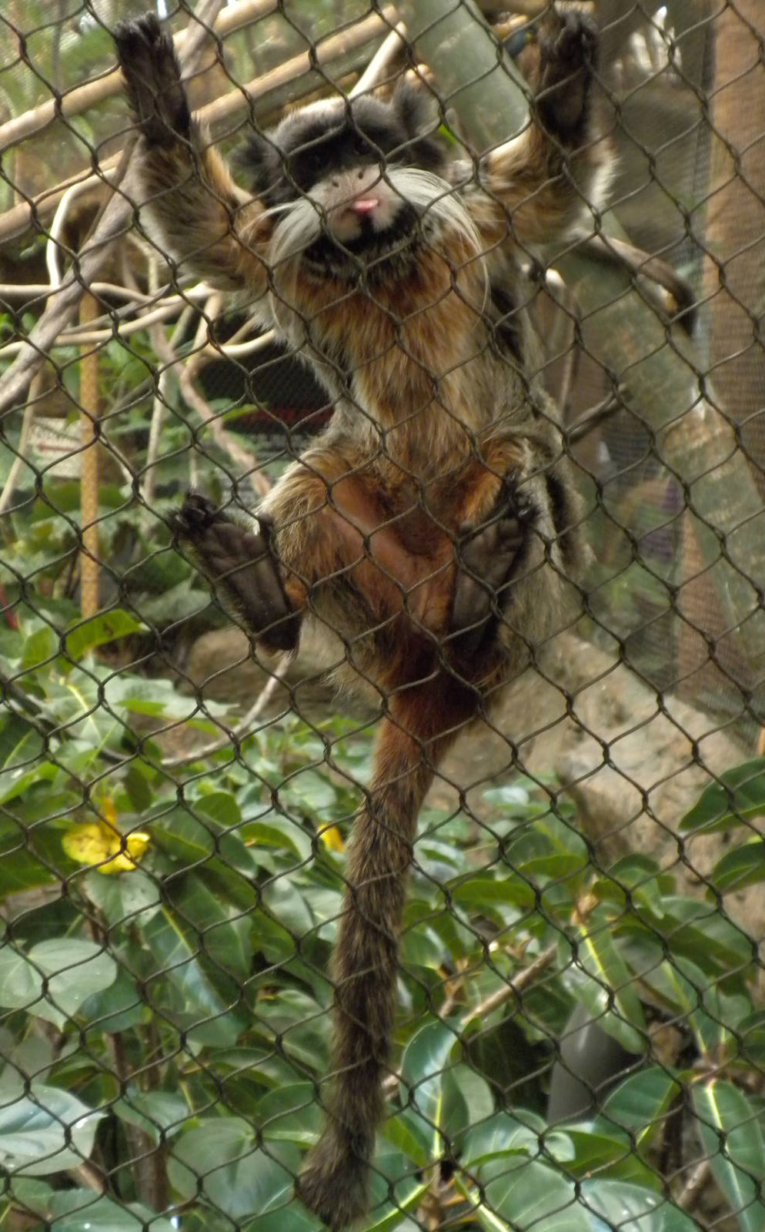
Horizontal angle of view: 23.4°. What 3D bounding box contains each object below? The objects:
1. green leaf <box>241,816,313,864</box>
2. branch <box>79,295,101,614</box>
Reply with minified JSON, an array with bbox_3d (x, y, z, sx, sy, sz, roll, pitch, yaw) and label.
[{"bbox_3d":[-0.085,0.181,1.500,0.064,0.034,0.036,24,12,5],"label":"green leaf"},{"bbox_3d":[-0.348,-0.195,2.200,0.024,0.410,0.024,0,7,-8],"label":"branch"}]

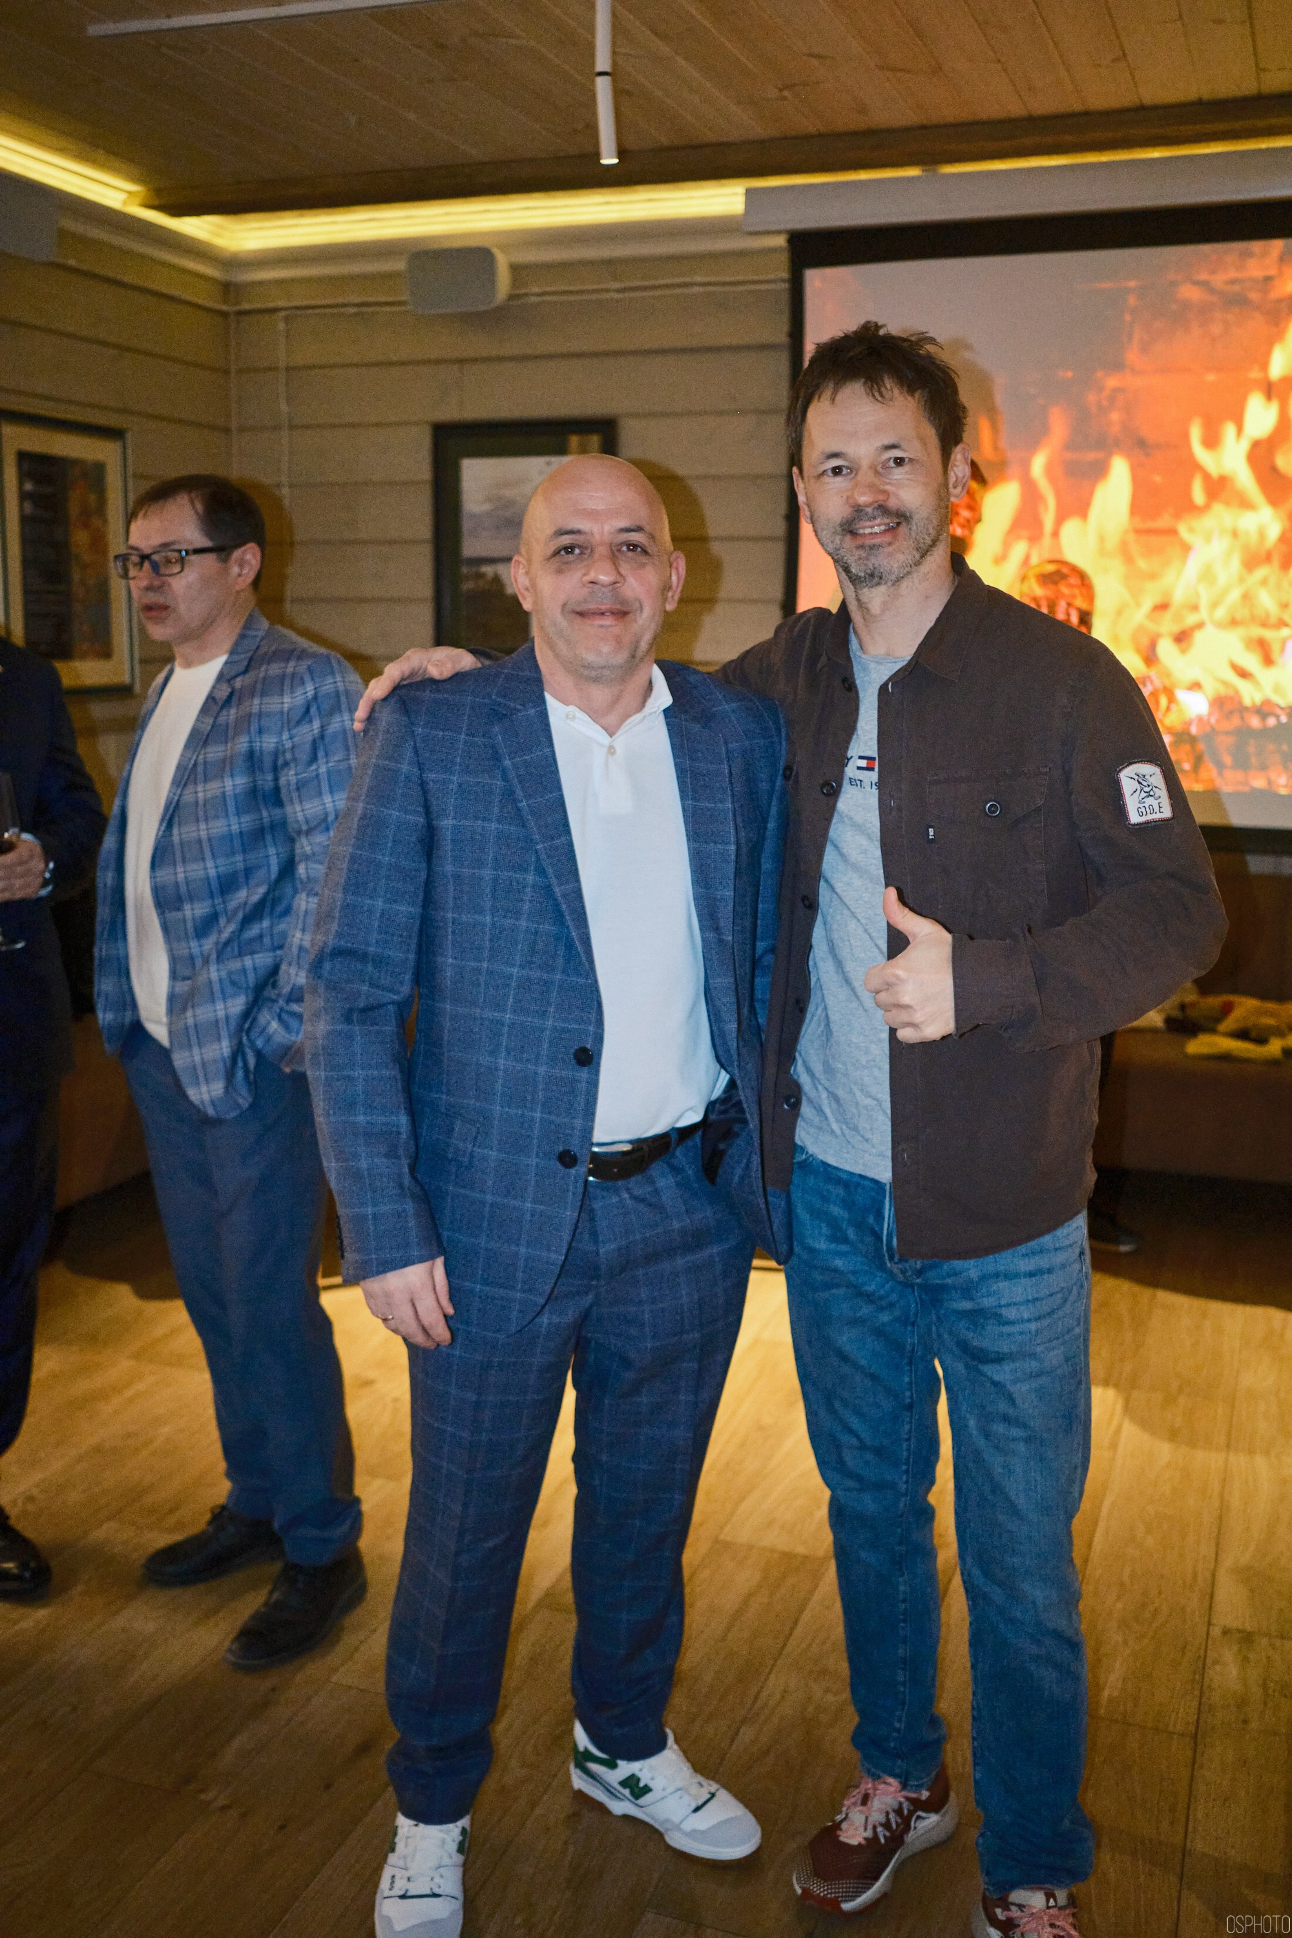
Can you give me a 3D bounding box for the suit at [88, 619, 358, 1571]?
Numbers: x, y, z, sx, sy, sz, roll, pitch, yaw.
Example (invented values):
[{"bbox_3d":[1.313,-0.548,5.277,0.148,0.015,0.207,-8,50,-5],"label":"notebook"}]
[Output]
[{"bbox_3d":[-0.622,0.206,2.864,0.350,1.460,0.470,-7,13,-37],"label":"suit"}]

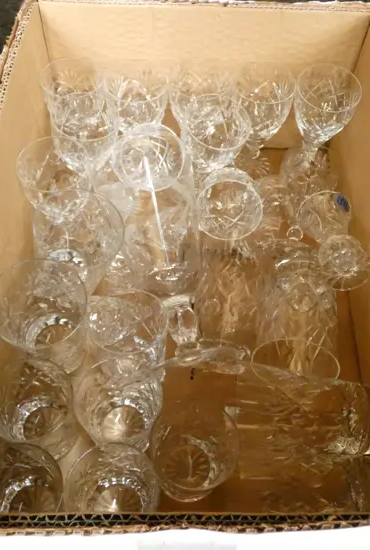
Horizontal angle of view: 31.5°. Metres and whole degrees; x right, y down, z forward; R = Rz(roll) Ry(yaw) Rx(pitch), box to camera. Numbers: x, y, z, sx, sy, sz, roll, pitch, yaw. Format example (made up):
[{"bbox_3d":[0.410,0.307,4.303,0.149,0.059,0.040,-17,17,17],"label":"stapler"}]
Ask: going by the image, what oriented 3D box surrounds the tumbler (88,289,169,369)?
[{"bbox_3d":[-0.049,0.060,0.598,0.070,0.080,0.070,0,57,-1],"label":"tumbler"}]

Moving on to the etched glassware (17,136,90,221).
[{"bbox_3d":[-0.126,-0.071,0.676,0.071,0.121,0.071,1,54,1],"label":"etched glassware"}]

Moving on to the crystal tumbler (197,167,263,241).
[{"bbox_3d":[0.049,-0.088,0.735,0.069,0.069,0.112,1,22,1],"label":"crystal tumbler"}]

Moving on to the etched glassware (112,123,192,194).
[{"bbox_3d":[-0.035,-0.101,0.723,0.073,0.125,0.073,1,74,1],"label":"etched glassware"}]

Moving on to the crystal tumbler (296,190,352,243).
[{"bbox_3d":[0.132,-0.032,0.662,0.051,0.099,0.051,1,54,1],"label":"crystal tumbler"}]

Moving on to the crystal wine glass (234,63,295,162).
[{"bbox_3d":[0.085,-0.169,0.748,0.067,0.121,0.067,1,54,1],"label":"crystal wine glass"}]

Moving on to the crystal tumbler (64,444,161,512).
[{"bbox_3d":[-0.061,0.204,0.578,0.080,0.084,0.080,1,54,-2],"label":"crystal tumbler"}]

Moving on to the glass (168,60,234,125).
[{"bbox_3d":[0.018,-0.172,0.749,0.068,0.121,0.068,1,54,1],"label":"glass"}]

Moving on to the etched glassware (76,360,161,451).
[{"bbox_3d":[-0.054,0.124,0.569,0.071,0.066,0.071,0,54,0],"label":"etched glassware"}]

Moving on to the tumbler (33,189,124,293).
[{"bbox_3d":[-0.101,-0.029,0.655,0.088,0.084,0.088,0,57,-1],"label":"tumbler"}]

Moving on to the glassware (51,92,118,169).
[{"bbox_3d":[-0.098,-0.117,0.687,0.067,0.130,0.067,0,57,-1],"label":"glassware"}]

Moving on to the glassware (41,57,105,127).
[{"bbox_3d":[-0.132,-0.180,0.808,0.073,0.150,0.073,3,54,-1],"label":"glassware"}]

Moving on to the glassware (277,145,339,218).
[{"bbox_3d":[0.131,-0.098,0.700,0.065,0.088,0.065,0,57,-1],"label":"glassware"}]

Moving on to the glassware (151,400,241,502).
[{"bbox_3d":[0.007,0.153,0.540,0.073,0.079,0.073,0,57,-1],"label":"glassware"}]

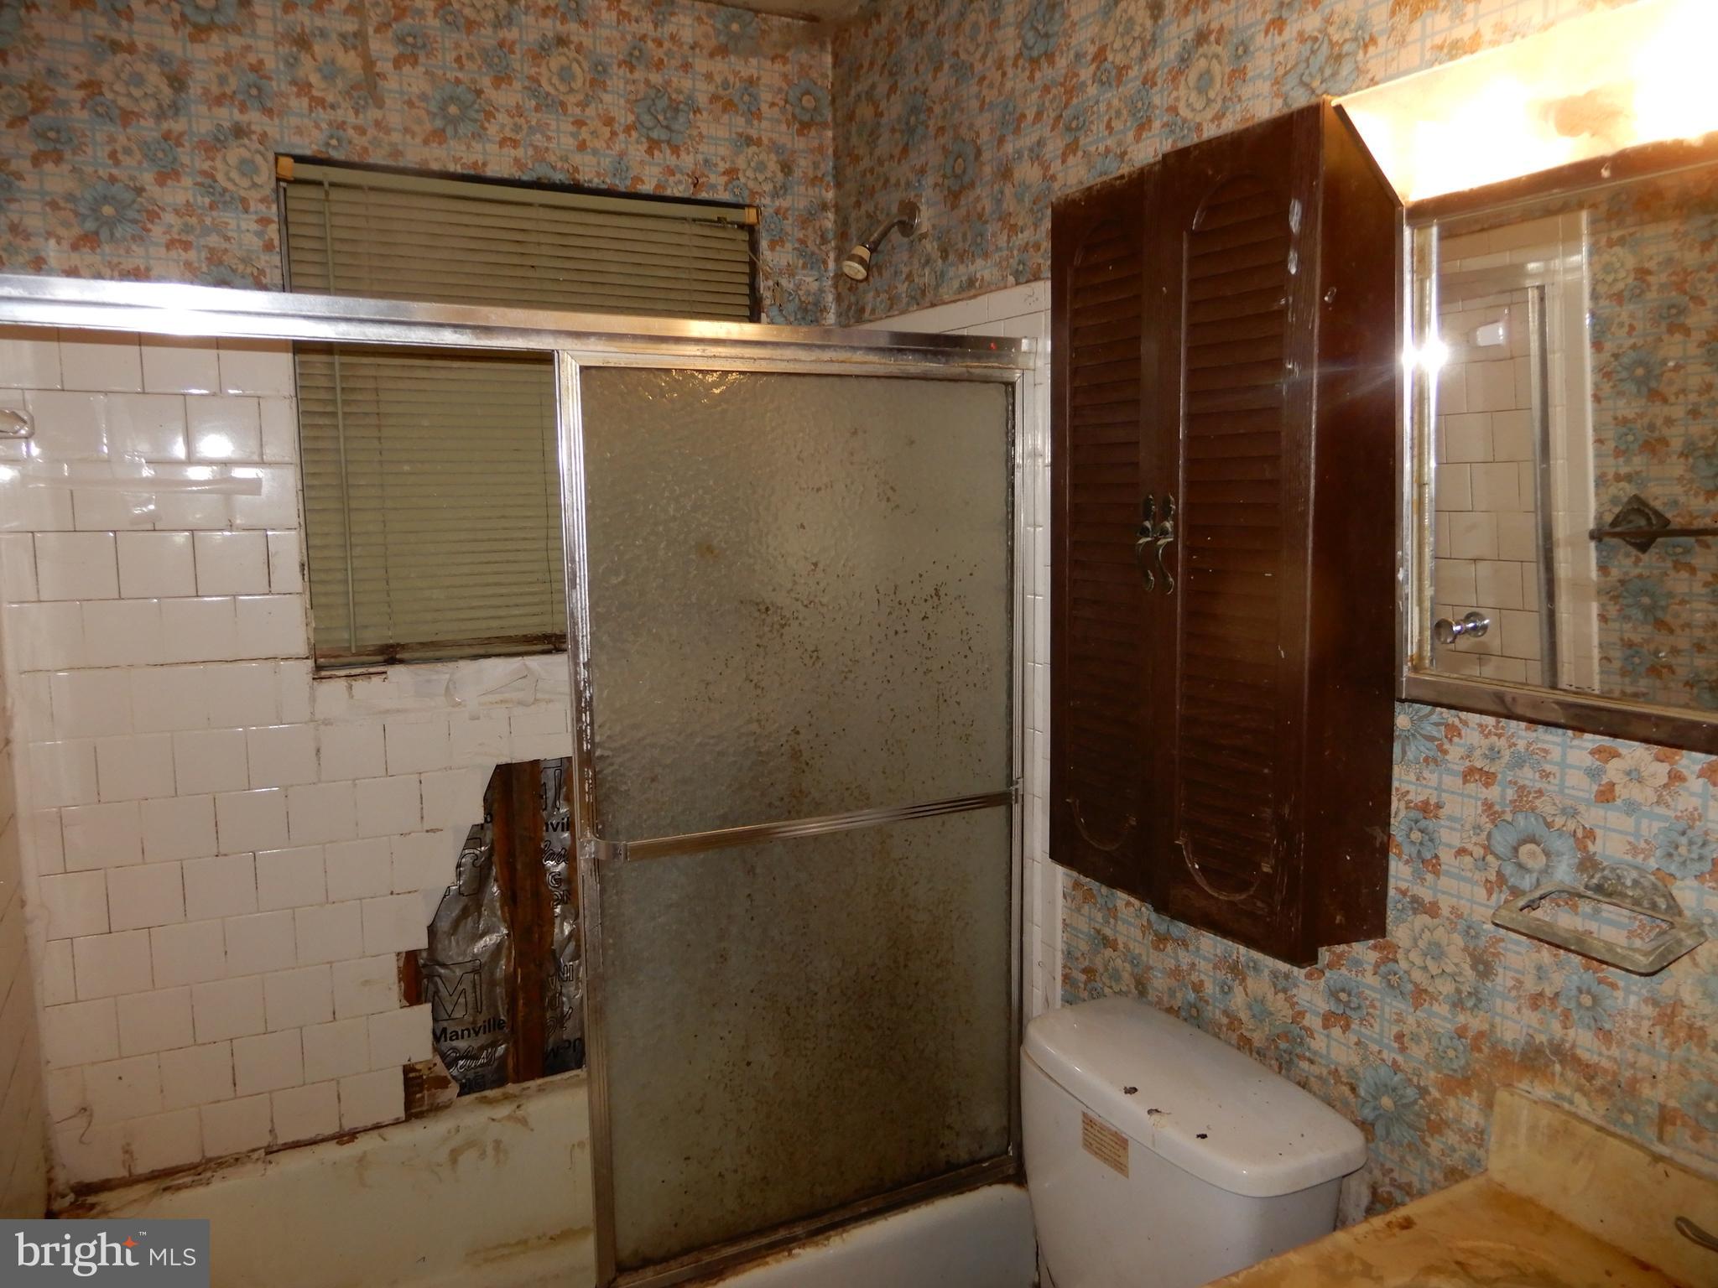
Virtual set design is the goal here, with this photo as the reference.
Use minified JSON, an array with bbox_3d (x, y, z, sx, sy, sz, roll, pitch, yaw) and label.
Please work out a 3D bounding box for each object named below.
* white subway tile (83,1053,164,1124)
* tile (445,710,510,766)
[{"bbox_3d":[-1.233,0.745,1.996,0.108,0.108,0.009,-4,7,-28],"label":"white subway tile"},{"bbox_3d":[-0.683,0.171,2.163,0.107,0.107,0.010,-3,8,-24],"label":"tile"}]

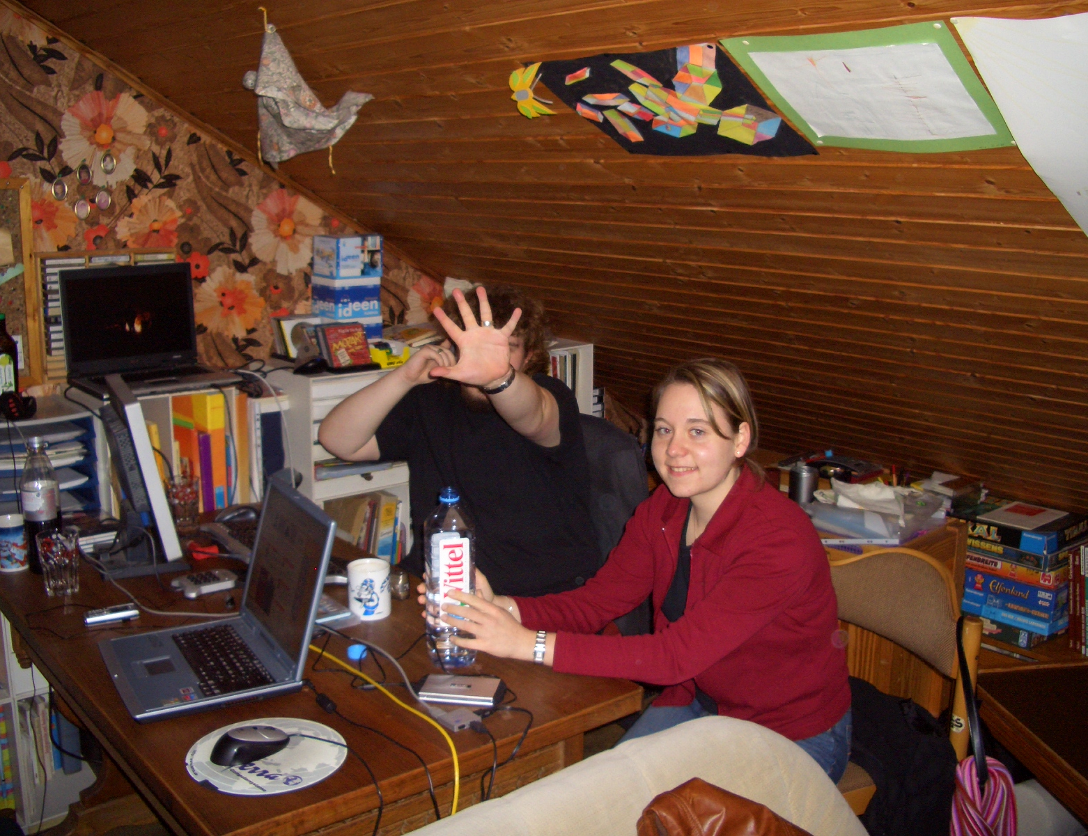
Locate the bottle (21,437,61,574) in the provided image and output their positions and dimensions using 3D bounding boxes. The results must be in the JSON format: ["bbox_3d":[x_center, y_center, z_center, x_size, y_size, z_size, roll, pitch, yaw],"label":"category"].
[{"bbox_3d":[-1.110,0.191,2.480,0.087,0.292,0.087,-2,13,-11],"label":"bottle"}]

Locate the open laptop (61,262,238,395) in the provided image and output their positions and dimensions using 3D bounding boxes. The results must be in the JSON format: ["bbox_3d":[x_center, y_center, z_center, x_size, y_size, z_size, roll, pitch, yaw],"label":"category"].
[{"bbox_3d":[-1.012,-0.230,2.900,0.348,0.295,0.285,-10,16,-38],"label":"open laptop"}]

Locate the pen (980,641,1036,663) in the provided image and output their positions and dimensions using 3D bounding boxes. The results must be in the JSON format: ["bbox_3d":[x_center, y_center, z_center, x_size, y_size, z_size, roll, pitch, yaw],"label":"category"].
[{"bbox_3d":[1.136,0.569,2.749,0.011,0.011,0.142,-11,17,-42],"label":"pen"}]

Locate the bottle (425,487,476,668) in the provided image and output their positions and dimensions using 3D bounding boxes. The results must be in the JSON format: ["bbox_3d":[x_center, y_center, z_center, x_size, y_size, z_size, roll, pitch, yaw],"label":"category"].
[{"bbox_3d":[-0.169,0.285,2.028,0.090,0.322,0.090,-1,13,-6],"label":"bottle"}]

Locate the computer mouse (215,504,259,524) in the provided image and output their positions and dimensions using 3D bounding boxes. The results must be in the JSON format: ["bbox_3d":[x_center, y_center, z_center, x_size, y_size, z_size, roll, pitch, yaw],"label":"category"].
[{"bbox_3d":[-0.781,0.237,2.860,0.112,0.038,0.060,-7,15,-29],"label":"computer mouse"}]

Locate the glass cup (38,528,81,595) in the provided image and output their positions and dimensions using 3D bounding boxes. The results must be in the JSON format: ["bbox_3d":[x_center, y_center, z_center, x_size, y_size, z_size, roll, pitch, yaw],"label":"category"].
[{"bbox_3d":[-1.016,0.304,2.368,0.090,0.122,0.090,0,13,0],"label":"glass cup"}]

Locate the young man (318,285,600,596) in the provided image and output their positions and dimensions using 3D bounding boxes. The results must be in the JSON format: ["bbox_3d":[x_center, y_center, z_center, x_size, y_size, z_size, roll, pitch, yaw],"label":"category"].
[{"bbox_3d":[-0.173,0.378,2.619,0.650,1.320,0.740,7,14,27],"label":"young man"}]

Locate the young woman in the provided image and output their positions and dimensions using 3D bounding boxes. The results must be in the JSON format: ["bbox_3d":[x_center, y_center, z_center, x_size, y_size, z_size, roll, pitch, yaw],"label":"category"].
[{"bbox_3d":[0.190,0.534,2.078,0.680,1.280,0.560,-9,16,-36],"label":"young woman"}]

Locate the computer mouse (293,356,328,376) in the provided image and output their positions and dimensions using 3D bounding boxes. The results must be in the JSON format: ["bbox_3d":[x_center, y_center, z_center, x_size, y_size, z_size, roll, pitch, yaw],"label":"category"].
[{"bbox_3d":[-0.598,-0.137,2.894,0.098,0.037,0.058,-6,14,-25],"label":"computer mouse"}]

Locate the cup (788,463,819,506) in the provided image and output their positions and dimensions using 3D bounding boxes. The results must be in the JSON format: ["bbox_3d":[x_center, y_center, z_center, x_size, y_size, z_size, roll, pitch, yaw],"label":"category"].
[{"bbox_3d":[0.693,0.175,2.997,0.080,0.100,0.080,4,13,16],"label":"cup"}]

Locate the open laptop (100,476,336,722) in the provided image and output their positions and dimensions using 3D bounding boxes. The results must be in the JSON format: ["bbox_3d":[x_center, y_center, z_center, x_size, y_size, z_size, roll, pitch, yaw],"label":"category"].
[{"bbox_3d":[-0.588,0.307,1.993,0.340,0.290,0.325,-7,15,-31],"label":"open laptop"}]

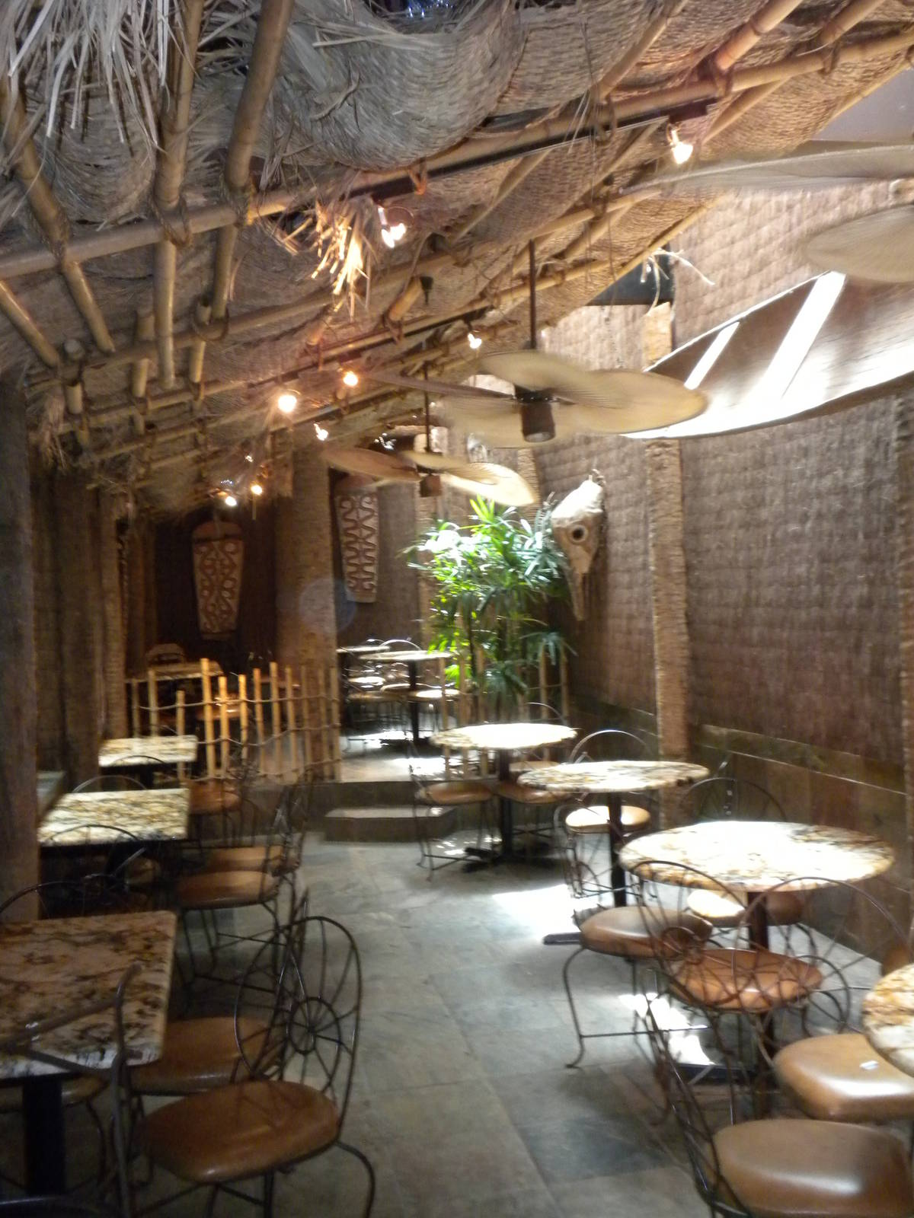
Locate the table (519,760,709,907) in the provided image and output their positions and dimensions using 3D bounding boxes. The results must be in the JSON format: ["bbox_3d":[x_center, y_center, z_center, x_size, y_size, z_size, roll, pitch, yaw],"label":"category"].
[{"bbox_3d":[0.730,1.129,5.990,0.861,0.765,0.861,-2,1,-12],"label":"table"}]

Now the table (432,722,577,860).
[{"bbox_3d":[0.307,1.142,8.118,0.910,0.750,0.910,-2,1,0],"label":"table"}]

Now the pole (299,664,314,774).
[{"bbox_3d":[-1.034,0.772,8.952,0.045,0.795,0.045,-4,1,-12],"label":"pole"}]

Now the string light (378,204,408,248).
[{"bbox_3d":[-0.174,-1.033,3.522,0.085,0.122,0.090,-2,1,-11],"label":"string light"}]

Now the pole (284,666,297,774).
[{"bbox_3d":[-1.144,0.777,8.972,0.045,0.790,0.045,-4,1,-12],"label":"pole"}]

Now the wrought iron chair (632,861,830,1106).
[{"bbox_3d":[0.834,1.121,3.875,0.510,0.860,0.450,-3,2,-42],"label":"wrought iron chair"}]

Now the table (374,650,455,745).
[{"bbox_3d":[-0.347,0.744,10.915,0.910,0.750,0.910,-2,1,-11],"label":"table"}]

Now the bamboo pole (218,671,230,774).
[{"bbox_3d":[-1.594,0.811,8.914,0.054,0.692,0.054,-2,1,-11],"label":"bamboo pole"}]

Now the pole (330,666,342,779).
[{"bbox_3d":[-0.823,0.777,8.911,0.045,0.794,0.045,-3,1,-12],"label":"pole"}]

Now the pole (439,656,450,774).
[{"bbox_3d":[-0.080,0.741,8.893,0.048,0.828,0.048,-3,1,-11],"label":"pole"}]

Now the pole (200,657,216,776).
[{"bbox_3d":[-1.693,0.745,8.913,0.058,0.827,0.058,-4,1,-11],"label":"pole"}]

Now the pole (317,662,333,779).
[{"bbox_3d":[-0.902,0.778,8.873,0.052,0.774,0.052,-3,1,-11],"label":"pole"}]

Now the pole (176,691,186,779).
[{"bbox_3d":[-1.875,0.860,8.865,0.056,0.607,0.056,0,1,0],"label":"pole"}]

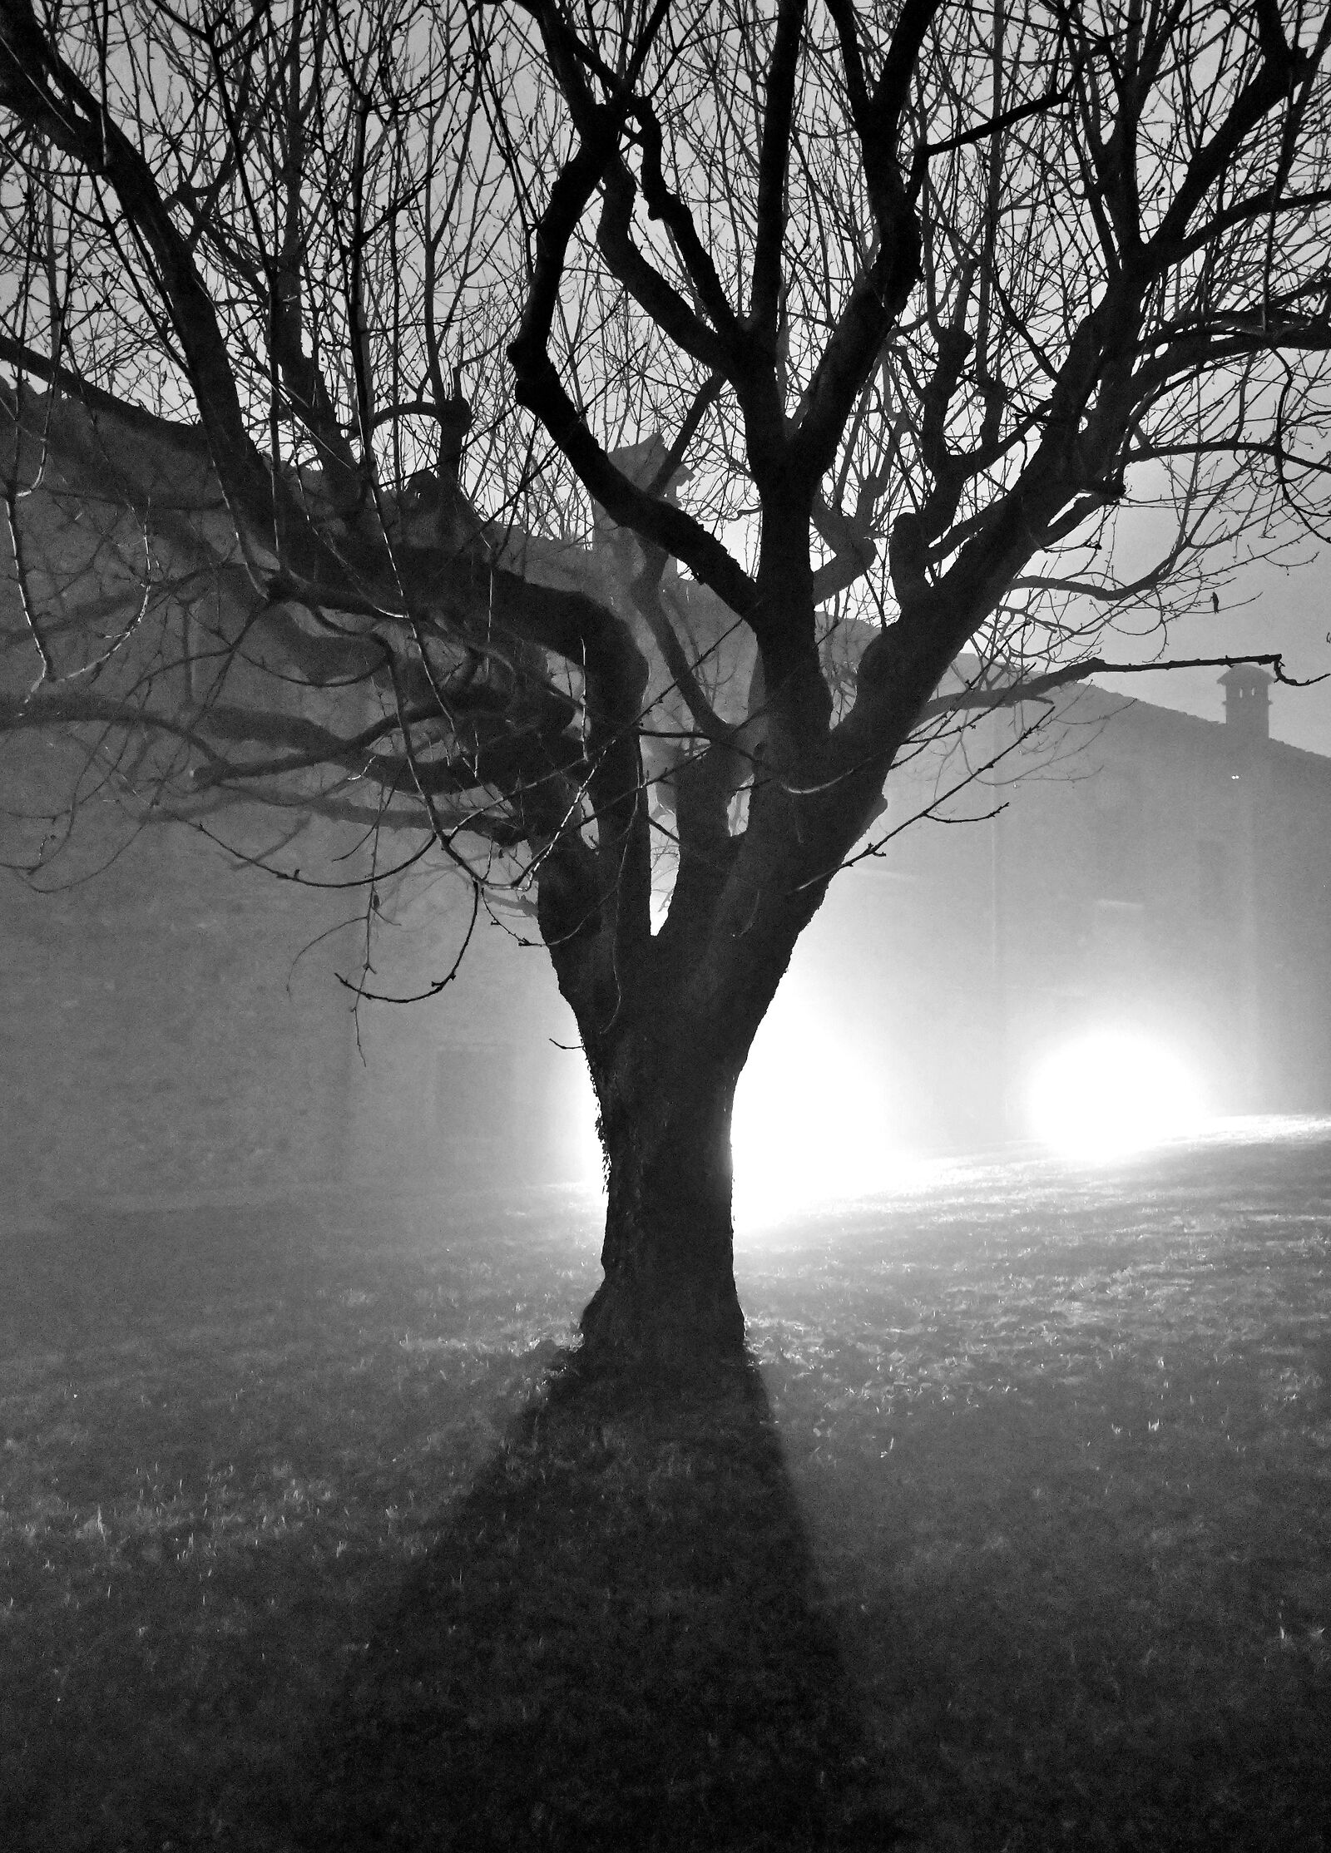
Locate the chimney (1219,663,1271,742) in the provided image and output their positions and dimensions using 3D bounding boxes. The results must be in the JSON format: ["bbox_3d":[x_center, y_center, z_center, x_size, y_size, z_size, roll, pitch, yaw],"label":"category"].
[{"bbox_3d":[8.494,-3.279,19.500,0.700,1.150,0.700,4,-5,-40],"label":"chimney"}]

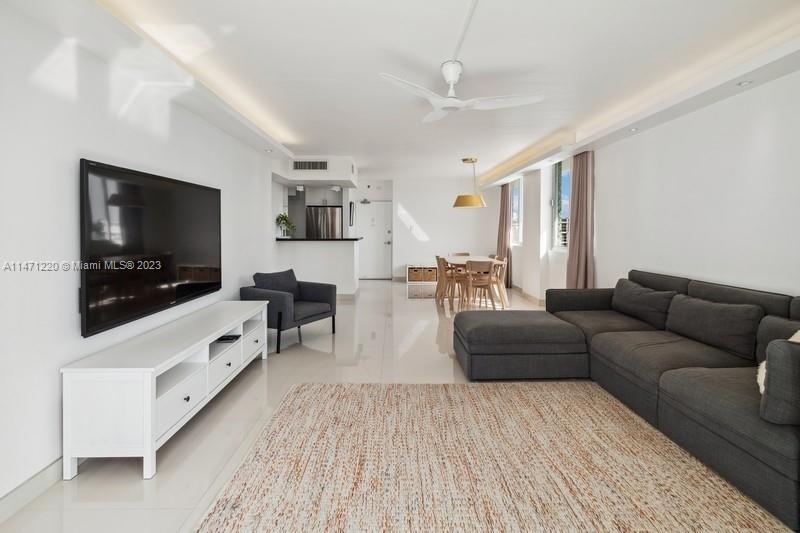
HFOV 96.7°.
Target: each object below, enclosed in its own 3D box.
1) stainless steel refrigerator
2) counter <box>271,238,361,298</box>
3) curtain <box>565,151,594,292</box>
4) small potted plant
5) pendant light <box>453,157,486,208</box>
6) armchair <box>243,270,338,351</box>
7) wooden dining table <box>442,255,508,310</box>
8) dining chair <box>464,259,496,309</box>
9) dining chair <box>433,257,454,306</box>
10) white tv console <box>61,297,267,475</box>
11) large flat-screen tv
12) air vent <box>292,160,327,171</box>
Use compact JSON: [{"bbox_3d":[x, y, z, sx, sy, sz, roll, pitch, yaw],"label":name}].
[{"bbox_3d":[-1.787,-0.513,8.680,0.850,1.830,0.750,0,4,-1],"label":"stainless steel refrigerator"},{"bbox_3d":[-1.537,0.030,6.950,1.550,1.110,0.750,0,4,-1],"label":"counter"},{"bbox_3d":[2.438,-0.345,4.820,0.140,2.310,0.500,0,4,-1],"label":"curtain"},{"bbox_3d":[-2.165,-0.764,6.750,0.360,0.490,0.330,0,4,-1],"label":"small potted plant"},{"bbox_3d":[1.241,-1.500,6.350,0.570,0.910,0.570,0,4,-1],"label":"pendant light"},{"bbox_3d":[-1.274,0.464,4.220,0.760,0.820,0.810,2,5,29],"label":"armchair"},{"bbox_3d":[1.266,0.263,6.350,0.900,0.770,1.380,0,4,-1],"label":"wooden dining table"},{"bbox_3d":[1.240,0.309,5.680,0.470,0.820,0.530,0,4,-1],"label":"dining chair"},{"bbox_3d":[0.899,0.252,6.220,0.520,0.820,0.470,-1,4,-8],"label":"dining chair"},{"bbox_3d":[-1.551,0.738,2.730,0.494,0.587,1.760,0,4,-1],"label":"white tv console"},{"bbox_3d":[-1.742,-0.180,2.690,0.060,0.960,1.530,0,4,-1],"label":"large flat-screen tv"},{"bbox_3d":[-1.601,-1.802,6.380,0.635,0.168,0.040,0,4,-1],"label":"air vent"}]

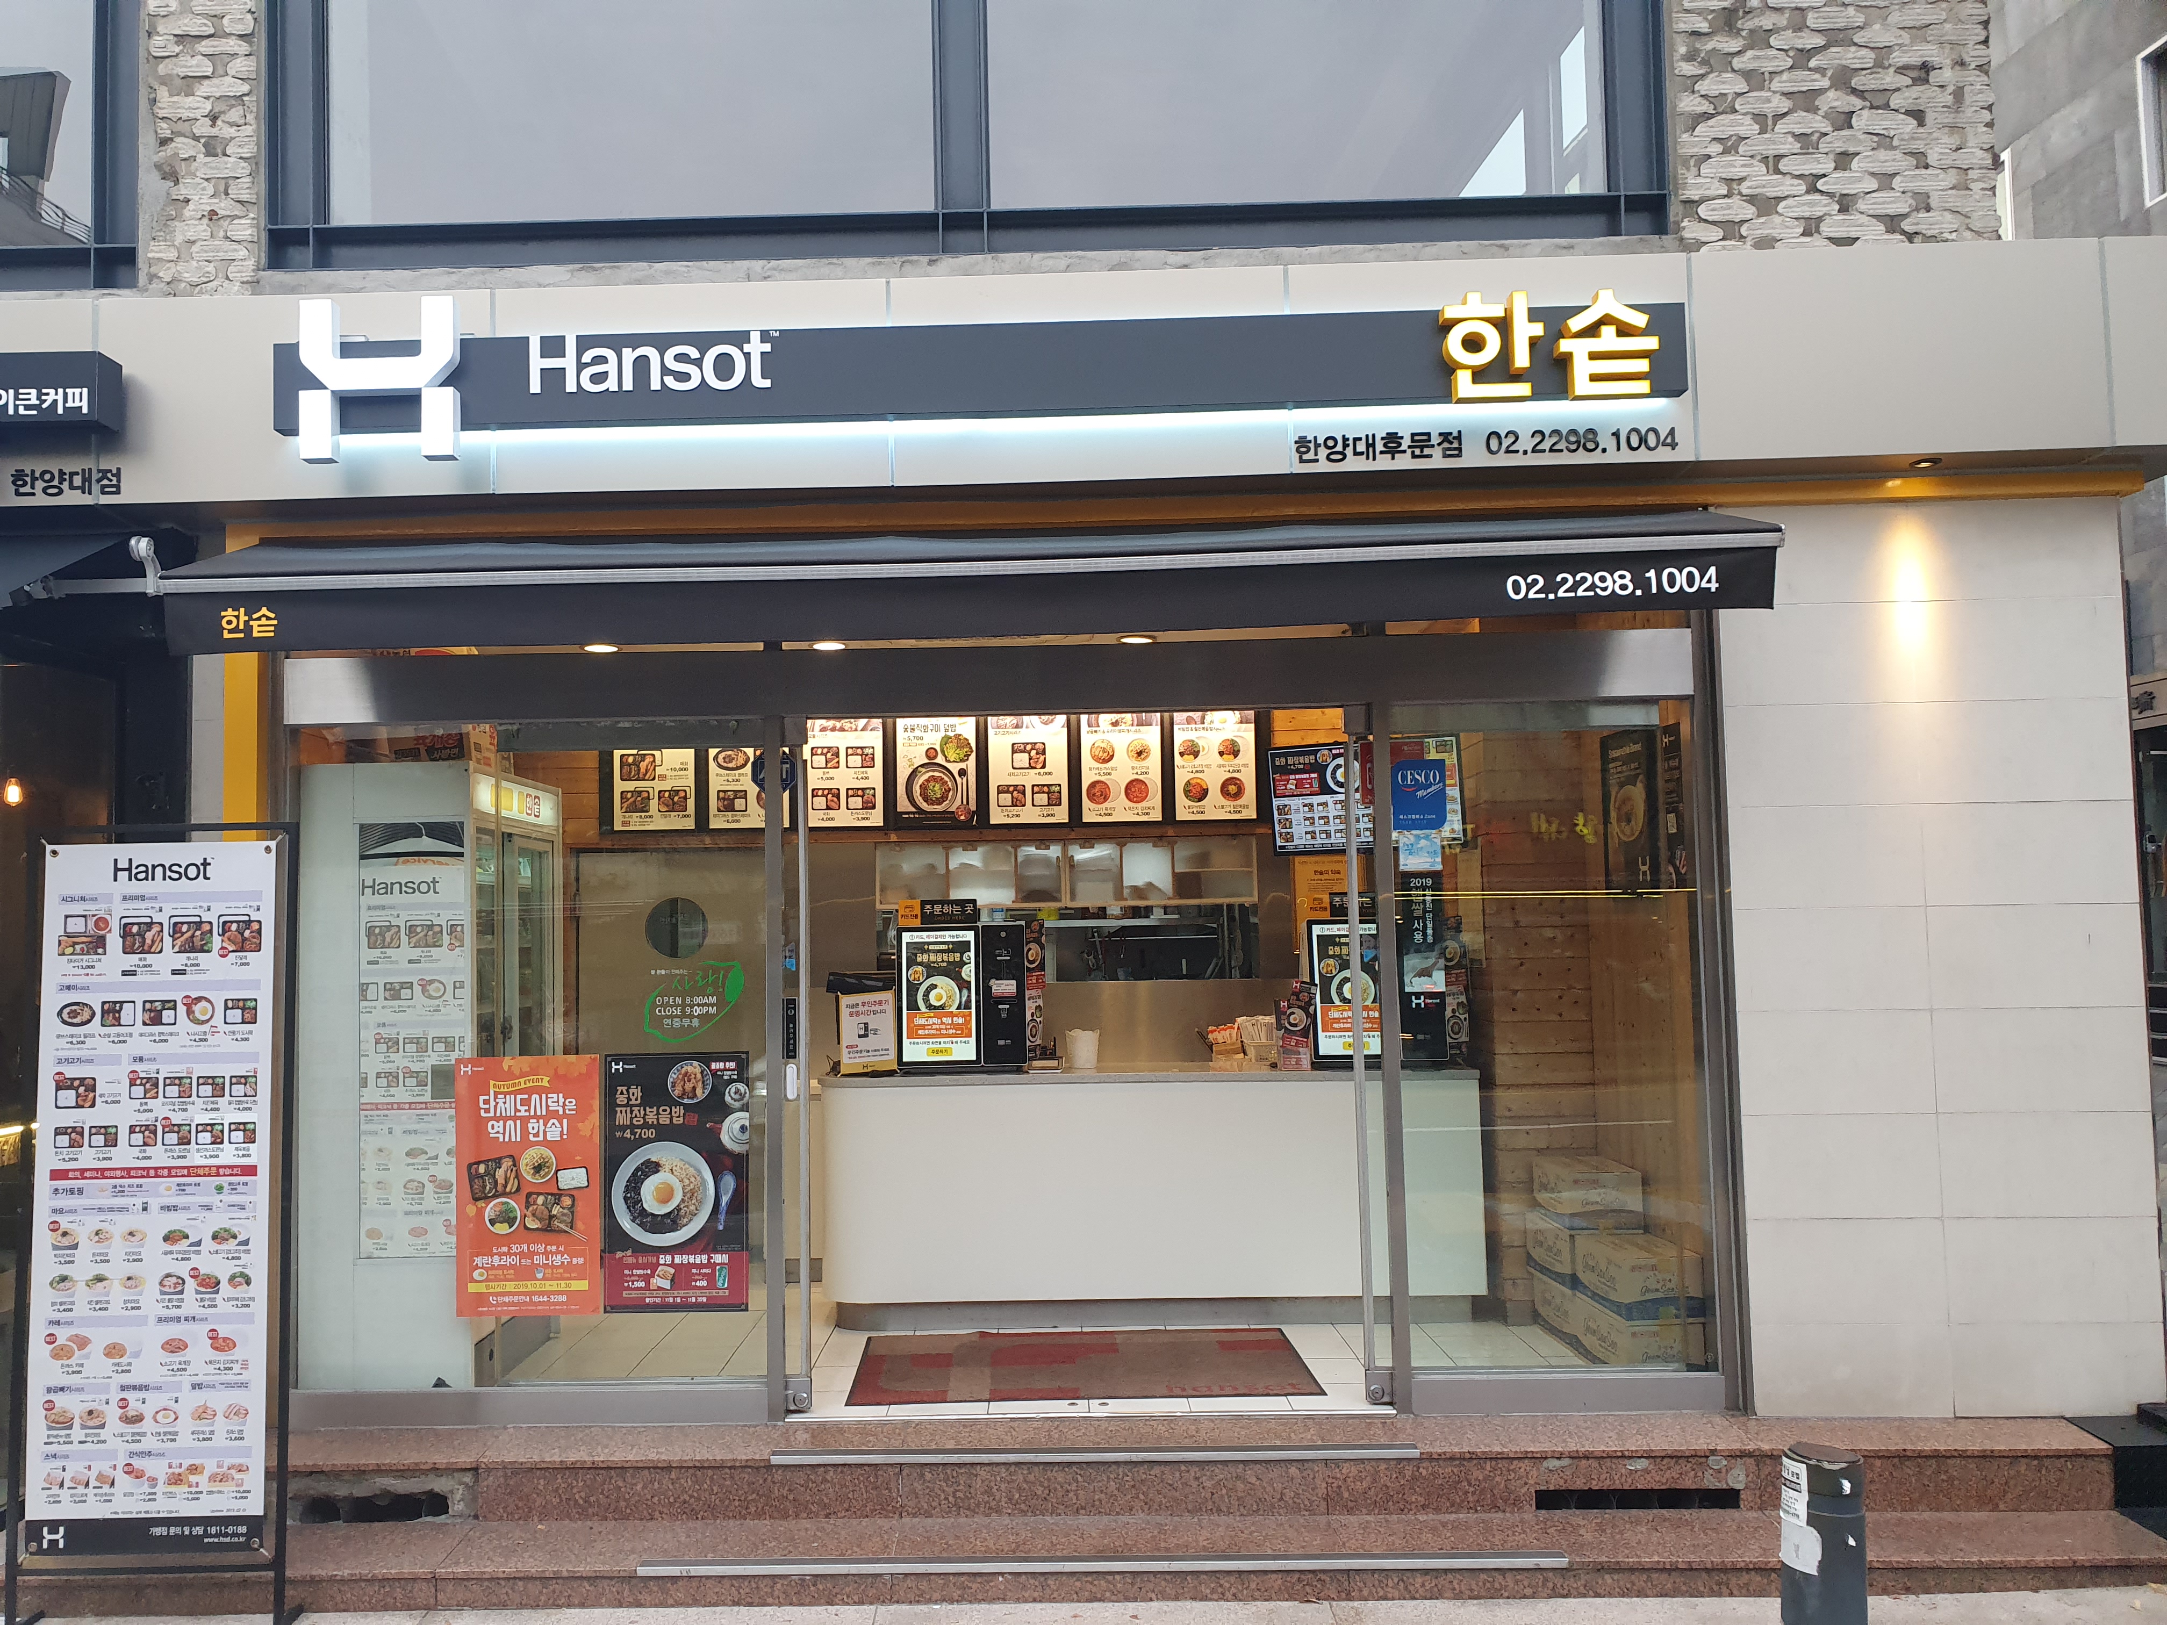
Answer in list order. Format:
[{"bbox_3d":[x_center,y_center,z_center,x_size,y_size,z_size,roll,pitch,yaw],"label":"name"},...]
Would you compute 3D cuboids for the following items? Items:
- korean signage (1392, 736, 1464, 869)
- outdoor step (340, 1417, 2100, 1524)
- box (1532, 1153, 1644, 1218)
[{"bbox_3d":[1.046,-0.026,4.956,0.230,0.400,0.012,-1,-3,1],"label":"korean signage"},{"bbox_3d":[0.242,1.843,4.556,4.970,0.180,0.350,-1,-4,2],"label":"outdoor step"},{"bbox_3d":[1.749,1.325,5.651,0.255,0.192,0.380,-1,-3,-2],"label":"box"}]

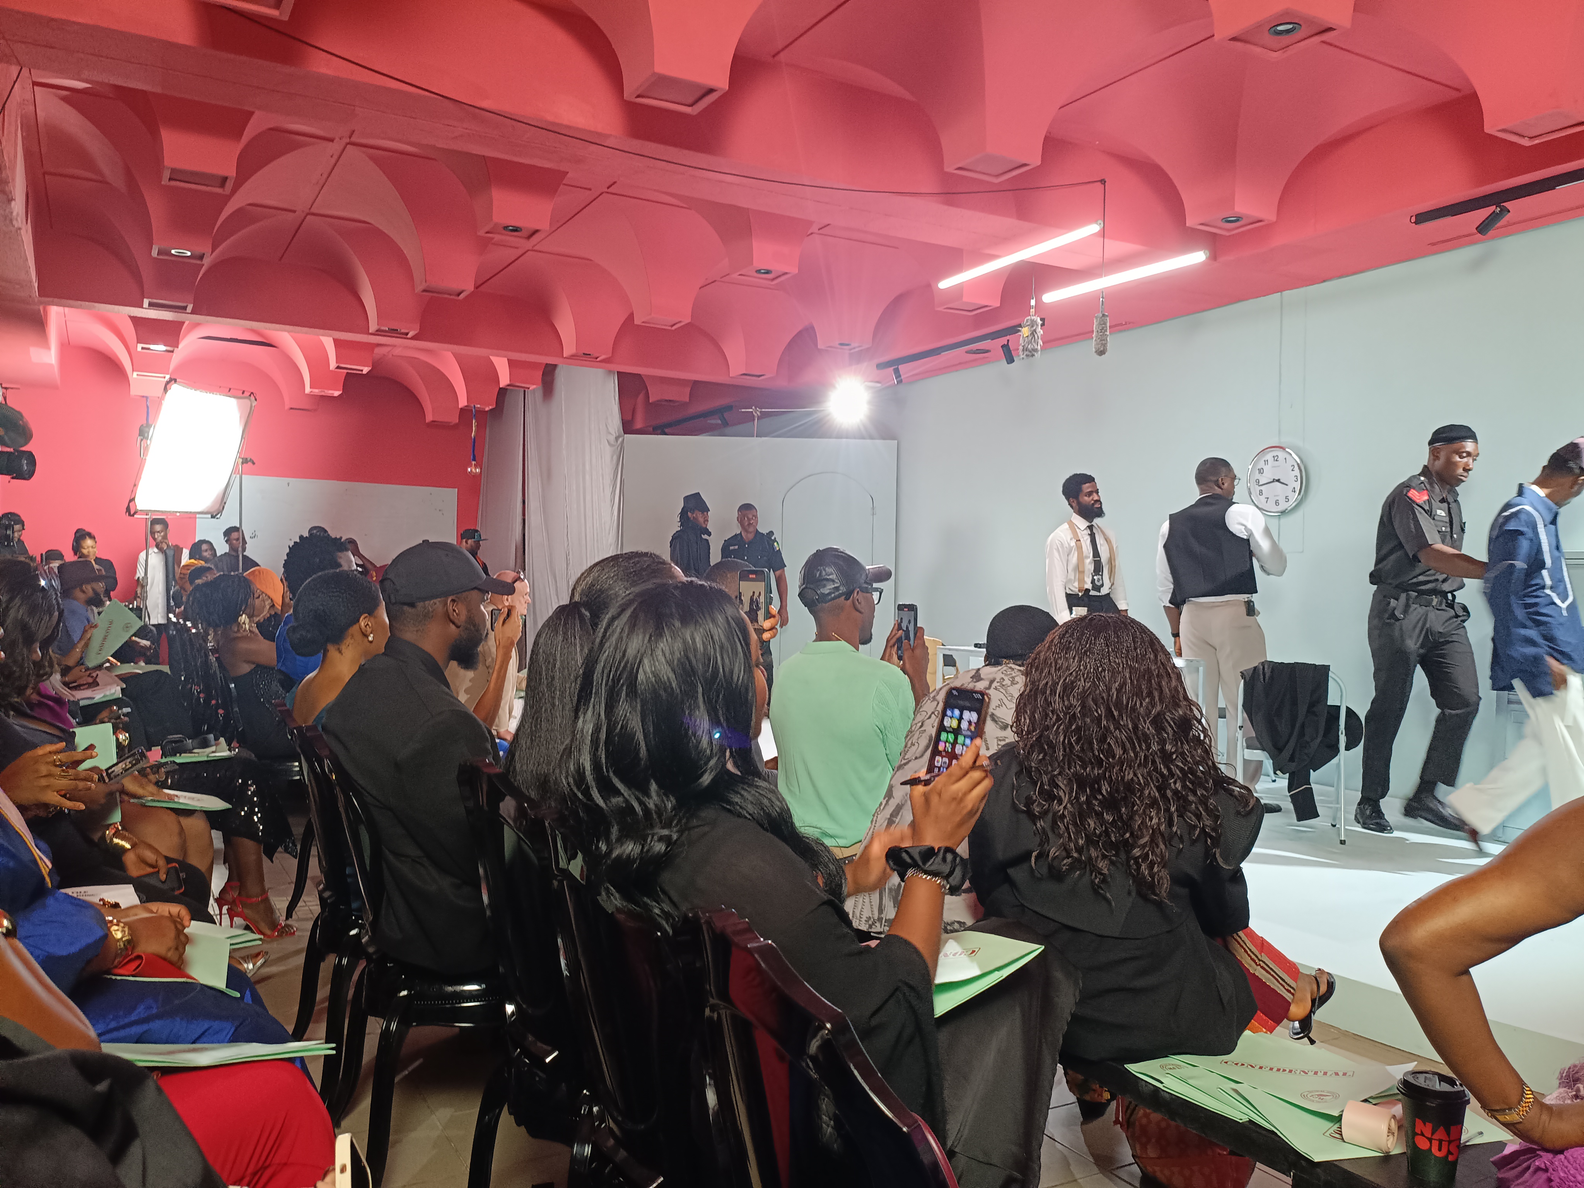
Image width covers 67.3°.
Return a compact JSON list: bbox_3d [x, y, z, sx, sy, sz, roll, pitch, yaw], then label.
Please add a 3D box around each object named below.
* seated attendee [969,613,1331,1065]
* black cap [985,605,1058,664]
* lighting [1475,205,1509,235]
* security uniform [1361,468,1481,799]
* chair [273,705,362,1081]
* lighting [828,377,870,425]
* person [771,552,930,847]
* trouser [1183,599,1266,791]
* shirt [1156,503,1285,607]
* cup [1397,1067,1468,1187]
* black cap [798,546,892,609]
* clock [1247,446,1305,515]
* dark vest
[{"bbox_3d":[0.690,0.600,2.150,0.540,1.140,0.820,1,0,33],"label":"seated attendee"},{"bbox_3d":[0.539,0.096,2.750,0.180,0.140,0.205,1,1,38],"label":"black cap"},{"bbox_3d":[3.007,-1.605,5.110,0.055,0.065,0.140,0,-39,-30],"label":"lighting"},{"bbox_3d":[2.920,0.195,5.520,0.500,1.570,0.400,0,1,-33],"label":"security uniform"},{"bbox_3d":[-1.000,0.730,3.030,0.540,0.910,0.460,1,0,-30],"label":"chair"},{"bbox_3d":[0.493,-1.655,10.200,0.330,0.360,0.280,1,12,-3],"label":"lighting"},{"bbox_3d":[0.289,0.559,3.261,0.800,1.367,0.520,0,1,-40],"label":"person"},{"bbox_3d":[2.156,0.527,5.930,0.340,1.000,0.420,1,0,-40],"label":"trouser"},{"bbox_3d":[2.113,-0.186,5.870,0.300,0.550,0.550,0,1,-43],"label":"shirt"},{"bbox_3d":[0.907,0.755,1.680,0.092,0.135,0.092,1,1,16],"label":"cup"},{"bbox_3d":[0.133,-0.042,3.000,0.255,0.150,0.185,-11,6,-29],"label":"black cap"},{"bbox_3d":[2.891,-0.676,7.100,0.050,0.410,0.410,1,0,-30],"label":"clock"},{"bbox_3d":[2.084,-0.212,5.920,0.290,0.570,0.460,1,0,-40],"label":"dark vest"}]

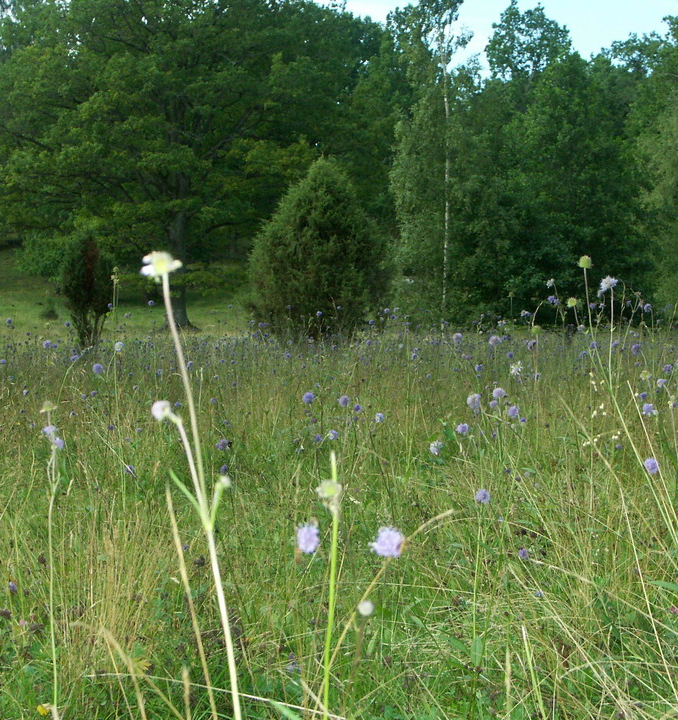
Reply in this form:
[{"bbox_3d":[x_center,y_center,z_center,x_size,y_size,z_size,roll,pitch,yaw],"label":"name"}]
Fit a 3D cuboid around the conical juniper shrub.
[{"bbox_3d":[-0.270,-1.400,25.500,1.850,2.450,1.800,0,2,0],"label":"conical juniper shrub"}]

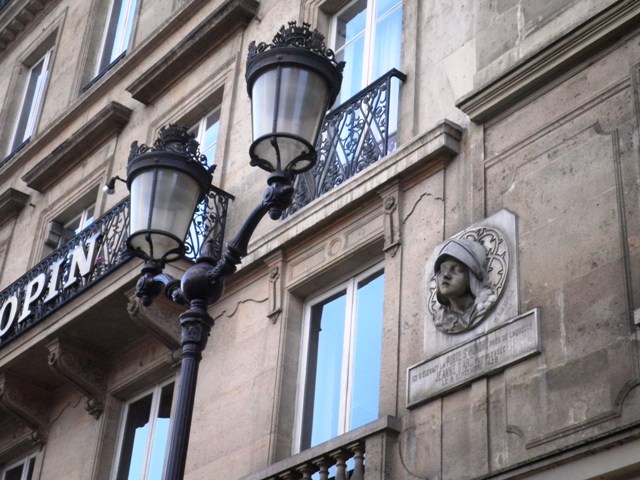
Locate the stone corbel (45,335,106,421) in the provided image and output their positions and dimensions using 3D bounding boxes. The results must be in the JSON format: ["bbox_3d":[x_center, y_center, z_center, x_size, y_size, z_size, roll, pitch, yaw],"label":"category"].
[{"bbox_3d":[-2.405,1.407,11.702,0.718,0.541,0.270,29,-42,-31],"label":"stone corbel"}]

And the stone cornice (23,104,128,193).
[{"bbox_3d":[-3.174,-1.105,15.245,0.296,0.276,2.215,29,-42,-31],"label":"stone cornice"}]

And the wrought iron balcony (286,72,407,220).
[{"bbox_3d":[0.211,-0.782,10.203,0.161,0.952,1.331,29,-42,-31],"label":"wrought iron balcony"}]

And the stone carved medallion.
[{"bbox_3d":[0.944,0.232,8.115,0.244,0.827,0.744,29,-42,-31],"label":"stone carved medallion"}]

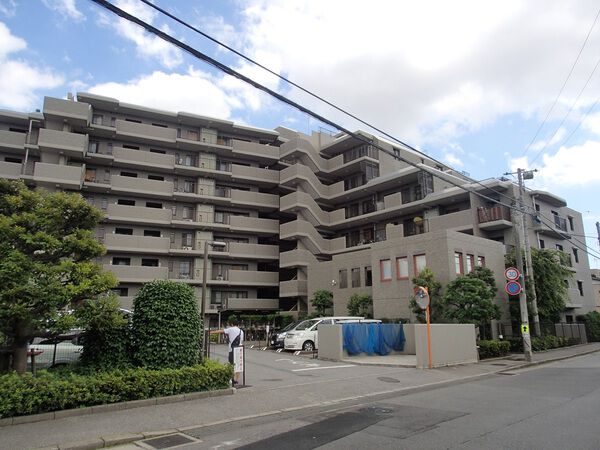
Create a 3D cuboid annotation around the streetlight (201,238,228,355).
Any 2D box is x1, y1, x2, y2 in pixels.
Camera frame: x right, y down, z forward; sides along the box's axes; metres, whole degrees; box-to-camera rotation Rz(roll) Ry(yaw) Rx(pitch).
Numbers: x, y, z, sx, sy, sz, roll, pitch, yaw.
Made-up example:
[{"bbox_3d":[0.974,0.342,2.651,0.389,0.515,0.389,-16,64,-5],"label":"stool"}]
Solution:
[{"bbox_3d":[-2.744,2.629,14.046,0.760,4.298,0.250,3,-13,-15],"label":"streetlight"}]

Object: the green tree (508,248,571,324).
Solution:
[{"bbox_3d":[16.669,5.018,30.212,4.000,6.500,3.800,-7,-14,28],"label":"green tree"}]

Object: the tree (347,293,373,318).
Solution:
[{"bbox_3d":[4.263,6.592,30.286,2.000,3.600,1.900,-2,-13,8],"label":"tree"}]

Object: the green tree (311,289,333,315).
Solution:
[{"bbox_3d":[1.812,7.494,36.234,1.950,4.334,1.950,0,-12,0],"label":"green tree"}]

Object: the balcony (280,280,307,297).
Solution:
[{"bbox_3d":[-0.617,6.178,41.604,1.187,1.400,2.542,10,-16,-40],"label":"balcony"}]

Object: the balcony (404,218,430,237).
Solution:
[{"bbox_3d":[9.833,0.381,35.537,1.300,1.150,2.372,10,-16,-40],"label":"balcony"}]

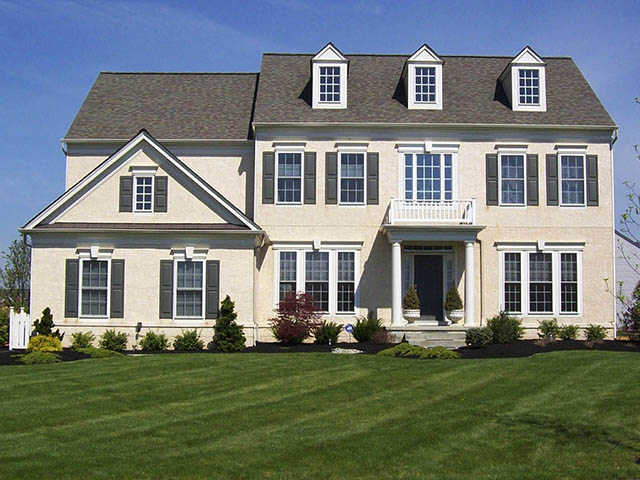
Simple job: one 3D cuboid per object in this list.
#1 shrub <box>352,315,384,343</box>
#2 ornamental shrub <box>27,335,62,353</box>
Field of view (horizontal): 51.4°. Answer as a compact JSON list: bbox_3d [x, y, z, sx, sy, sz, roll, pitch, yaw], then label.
[{"bbox_3d":[1.483,2.706,20.350,0.960,0.850,0.900,0,-5,-1],"label":"shrub"},{"bbox_3d":[-7.349,2.767,17.754,0.957,0.490,0.900,0,-3,0],"label":"ornamental shrub"}]

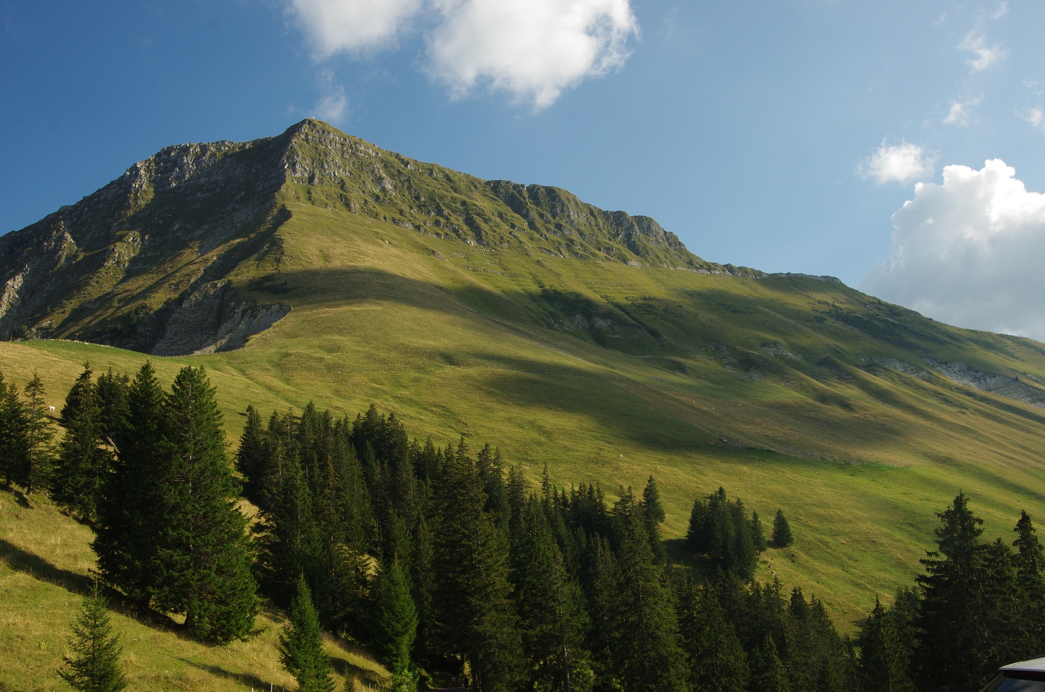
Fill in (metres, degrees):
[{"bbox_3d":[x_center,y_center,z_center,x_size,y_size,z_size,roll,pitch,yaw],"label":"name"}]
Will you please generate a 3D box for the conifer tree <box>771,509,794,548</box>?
[{"bbox_3d":[67.660,47.620,235.000,5.790,10.010,5.790,-4,-12,0],"label":"conifer tree"}]

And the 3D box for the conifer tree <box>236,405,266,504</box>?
[{"bbox_3d":[-49.000,19.100,162.000,5.880,17.160,5.880,-4,-12,0],"label":"conifer tree"}]

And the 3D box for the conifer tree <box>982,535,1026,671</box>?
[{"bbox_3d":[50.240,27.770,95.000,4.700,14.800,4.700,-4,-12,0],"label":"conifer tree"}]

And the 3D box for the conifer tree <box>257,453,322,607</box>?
[{"bbox_3d":[-29.800,23.690,115.000,7.650,20.380,7.650,-4,-12,0],"label":"conifer tree"}]

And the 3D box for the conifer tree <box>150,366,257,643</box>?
[{"bbox_3d":[-30.450,14.650,86.000,9.480,26.040,9.480,-4,-12,0],"label":"conifer tree"}]

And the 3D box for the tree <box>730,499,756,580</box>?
[{"bbox_3d":[53.900,47.430,222.000,6.700,19.100,6.700,-4,-12,0],"label":"tree"}]

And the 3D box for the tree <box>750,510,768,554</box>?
[{"bbox_3d":[60.650,48.070,232.000,4.520,11.130,4.520,-4,-12,0],"label":"tree"}]

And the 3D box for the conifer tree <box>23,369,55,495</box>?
[{"bbox_3d":[-85.960,15.460,160.000,5.230,21.690,5.230,-4,-12,0],"label":"conifer tree"}]

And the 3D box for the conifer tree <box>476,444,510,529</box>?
[{"bbox_3d":[-6.260,29.890,185.000,6.890,19.420,6.890,-4,-12,0],"label":"conifer tree"}]

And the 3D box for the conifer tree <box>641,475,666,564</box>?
[{"bbox_3d":[29.520,39.400,205.000,5.900,19.750,5.900,-4,-12,0],"label":"conifer tree"}]

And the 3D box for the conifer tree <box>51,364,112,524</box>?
[{"bbox_3d":[-63.660,14.060,130.000,7.680,22.870,7.680,-4,-12,0],"label":"conifer tree"}]

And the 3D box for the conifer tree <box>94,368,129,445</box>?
[{"bbox_3d":[-91.480,13.590,200.000,7.080,17.300,7.080,-4,-12,0],"label":"conifer tree"}]

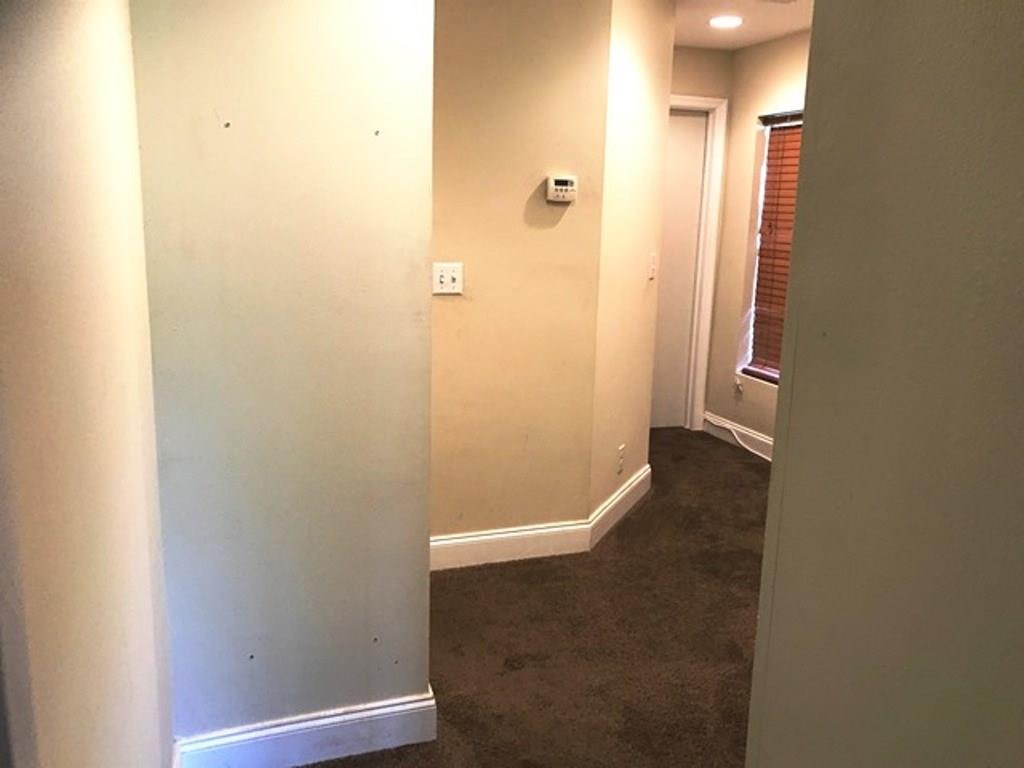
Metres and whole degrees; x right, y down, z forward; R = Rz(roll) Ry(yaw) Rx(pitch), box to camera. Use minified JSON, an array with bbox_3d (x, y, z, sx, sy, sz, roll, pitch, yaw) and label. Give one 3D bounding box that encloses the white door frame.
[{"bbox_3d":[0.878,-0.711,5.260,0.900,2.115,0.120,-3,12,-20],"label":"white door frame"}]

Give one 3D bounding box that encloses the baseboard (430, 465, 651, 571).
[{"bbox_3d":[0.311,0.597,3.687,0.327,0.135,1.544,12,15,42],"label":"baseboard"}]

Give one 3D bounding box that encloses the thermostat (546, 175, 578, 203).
[{"bbox_3d":[0.201,-0.740,3.145,0.115,0.090,0.032,-3,12,-20],"label":"thermostat"}]

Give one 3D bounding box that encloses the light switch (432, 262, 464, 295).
[{"bbox_3d":[-0.234,-0.389,3.065,0.117,0.117,0.016,-3,12,-20],"label":"light switch"}]

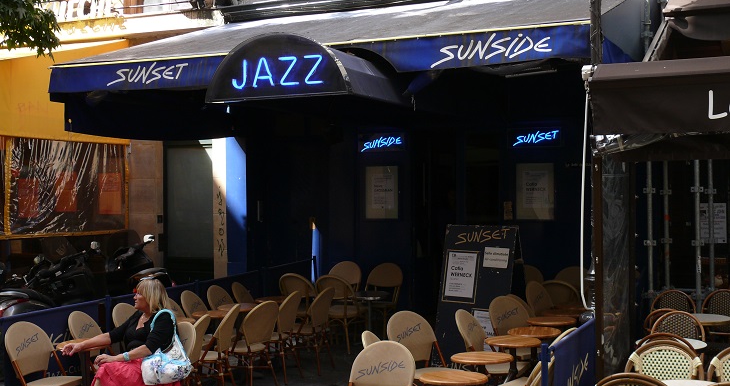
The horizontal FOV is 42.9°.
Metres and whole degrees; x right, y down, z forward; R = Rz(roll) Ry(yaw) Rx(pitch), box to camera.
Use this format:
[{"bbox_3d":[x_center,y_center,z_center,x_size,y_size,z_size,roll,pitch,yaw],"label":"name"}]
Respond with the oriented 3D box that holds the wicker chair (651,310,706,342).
[{"bbox_3d":[2.450,1.401,7.285,0.490,0.880,0.550,0,0,21],"label":"wicker chair"}]

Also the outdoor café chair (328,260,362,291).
[{"bbox_3d":[-0.284,1.383,12.197,0.495,0.916,0.544,-1,0,20],"label":"outdoor café chair"}]

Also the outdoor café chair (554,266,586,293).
[{"bbox_3d":[2.450,1.360,11.060,0.540,0.930,0.570,0,1,25],"label":"outdoor café chair"}]

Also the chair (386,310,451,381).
[{"bbox_3d":[0.486,1.433,7.560,0.470,0.900,0.520,0,-1,-37],"label":"chair"}]

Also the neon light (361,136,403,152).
[{"bbox_3d":[0.222,-0.656,12.509,0.610,0.190,0.060,0,0,26],"label":"neon light"}]

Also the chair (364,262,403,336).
[{"bbox_3d":[0.221,1.377,11.731,0.495,0.916,0.544,-1,0,20],"label":"chair"}]

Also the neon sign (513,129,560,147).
[{"bbox_3d":[2.350,-0.766,12.807,0.720,0.280,0.080,0,-1,25],"label":"neon sign"}]

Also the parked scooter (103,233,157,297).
[{"bbox_3d":[-2.750,1.212,11.150,0.740,1.320,1.950,0,0,-18],"label":"parked scooter"}]

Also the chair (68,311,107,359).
[{"bbox_3d":[-2.233,1.457,7.871,0.520,0.891,0.446,-1,0,21],"label":"chair"}]

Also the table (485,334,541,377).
[{"bbox_3d":[1.240,1.593,7.750,0.475,0.735,0.475,0,1,25],"label":"table"}]

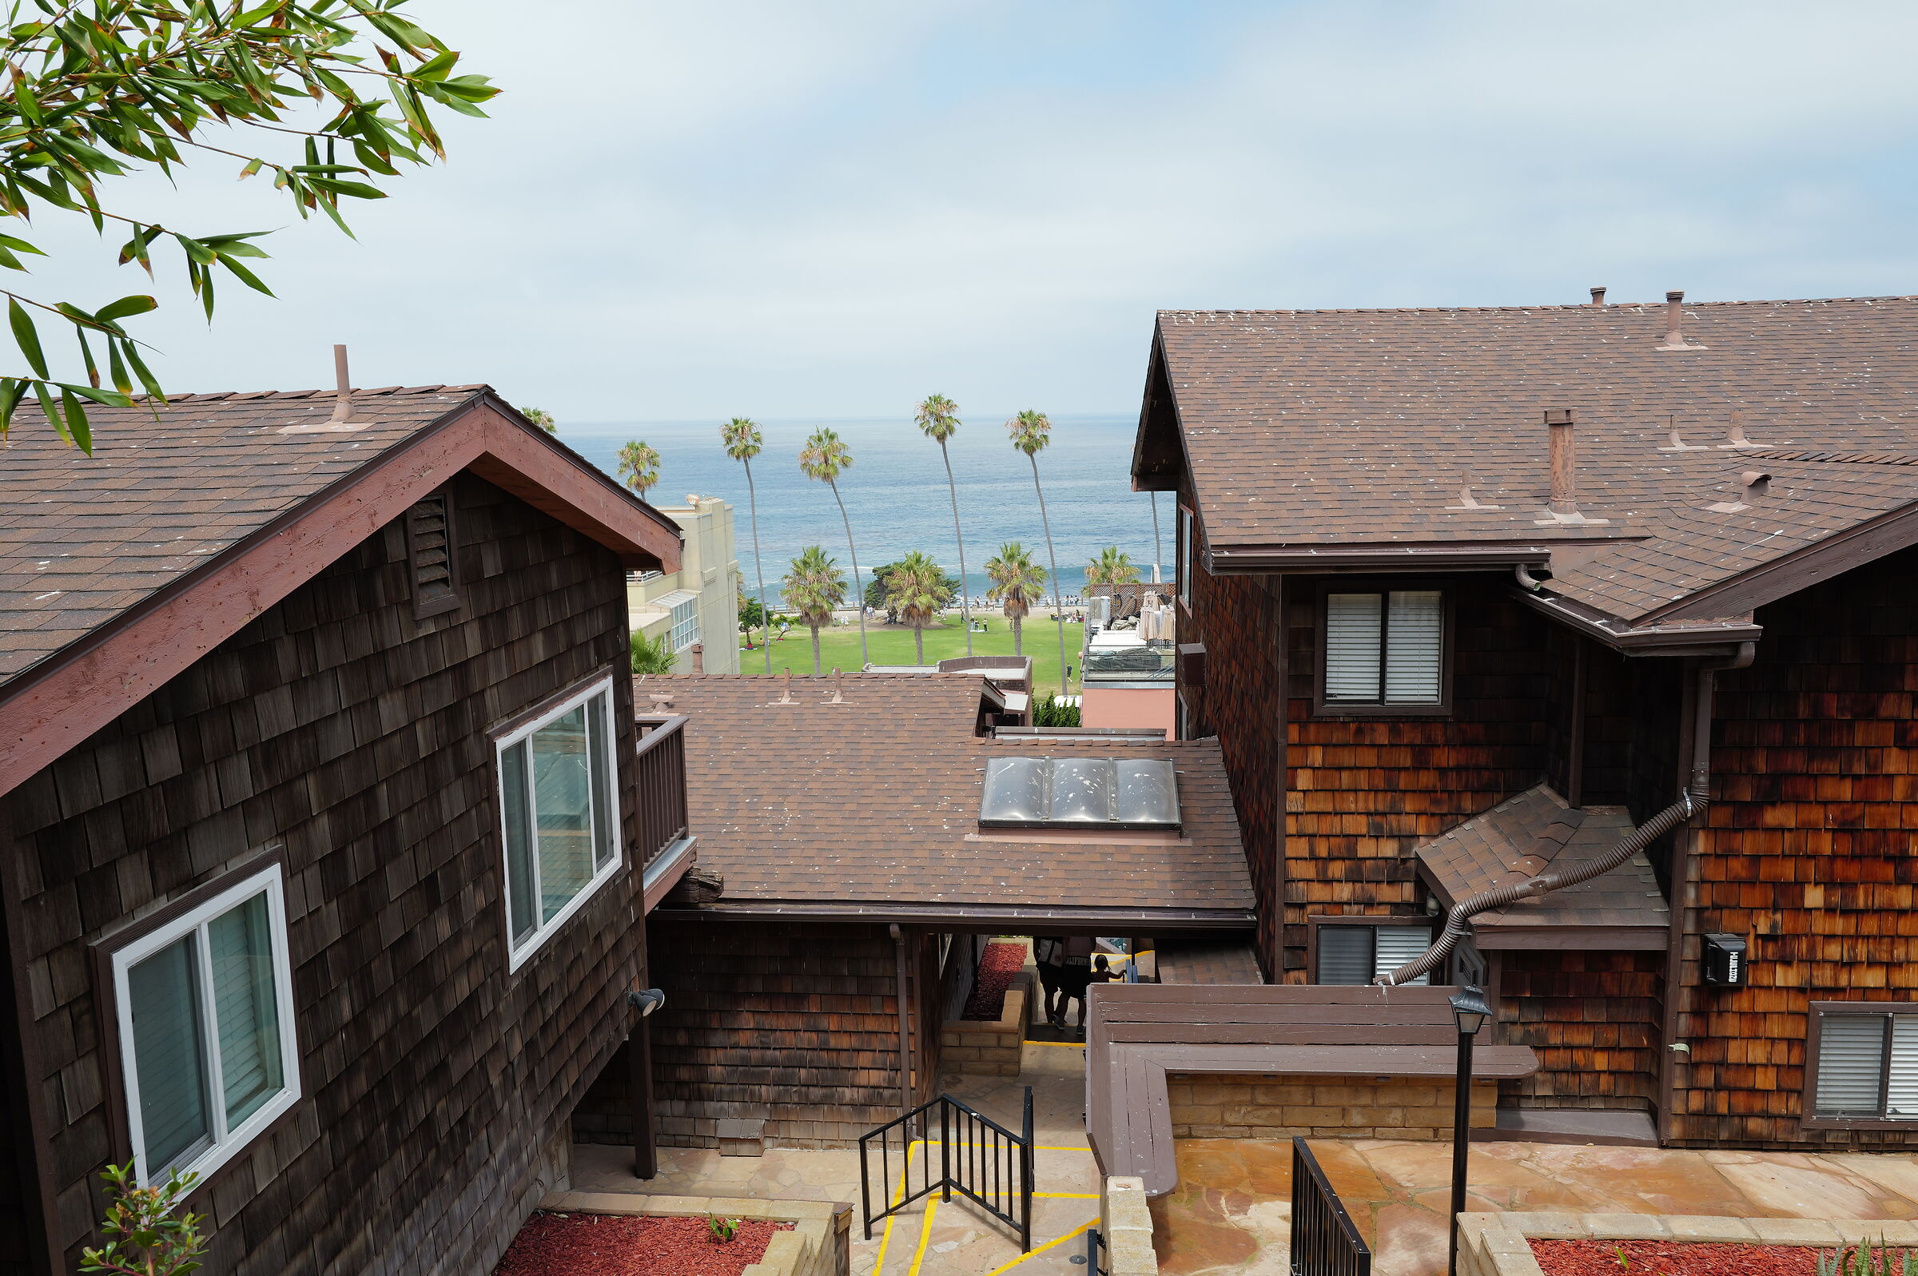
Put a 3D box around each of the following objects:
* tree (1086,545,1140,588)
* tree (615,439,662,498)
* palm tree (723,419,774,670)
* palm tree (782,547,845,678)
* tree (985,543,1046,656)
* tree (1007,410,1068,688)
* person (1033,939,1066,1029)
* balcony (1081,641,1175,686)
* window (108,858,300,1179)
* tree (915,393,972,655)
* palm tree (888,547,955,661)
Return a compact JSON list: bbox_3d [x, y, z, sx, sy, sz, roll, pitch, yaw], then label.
[{"bbox_3d":[13.743,-1.078,132.923,5.016,14.435,5.000,-1,9,0],"label":"tree"},{"bbox_3d":[-27.223,-5.235,128.627,3.685,23.434,4.000,-1,9,0],"label":"tree"},{"bbox_3d":[-18.782,-6.443,132.063,3.696,25.970,4.100,-1,9,0],"label":"palm tree"},{"bbox_3d":[-12.907,-0.874,132.903,5.544,14.705,5.400,-1,9,0],"label":"palm tree"},{"bbox_3d":[5.055,-1.141,132.903,5.412,14.700,5.200,-1,9,0],"label":"tree"},{"bbox_3d":[7.026,-6.901,132.034,5.412,26.350,4.300,-1,9,0],"label":"tree"},{"bbox_3d":[1.042,3.669,16.847,0.500,1.680,0.380,-1,9,0],"label":"person"},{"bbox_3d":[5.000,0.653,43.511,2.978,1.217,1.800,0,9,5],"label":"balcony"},{"bbox_3d":[-3.370,1.780,6.722,0.100,1.210,1.230,0,9,5],"label":"window"},{"bbox_3d":[-1.135,-7.363,128.361,4.630,26.957,4.300,-1,9,0],"label":"tree"},{"bbox_3d":[-3.256,-0.775,129.364,5.699,13.692,5.600,-1,9,0],"label":"palm tree"}]

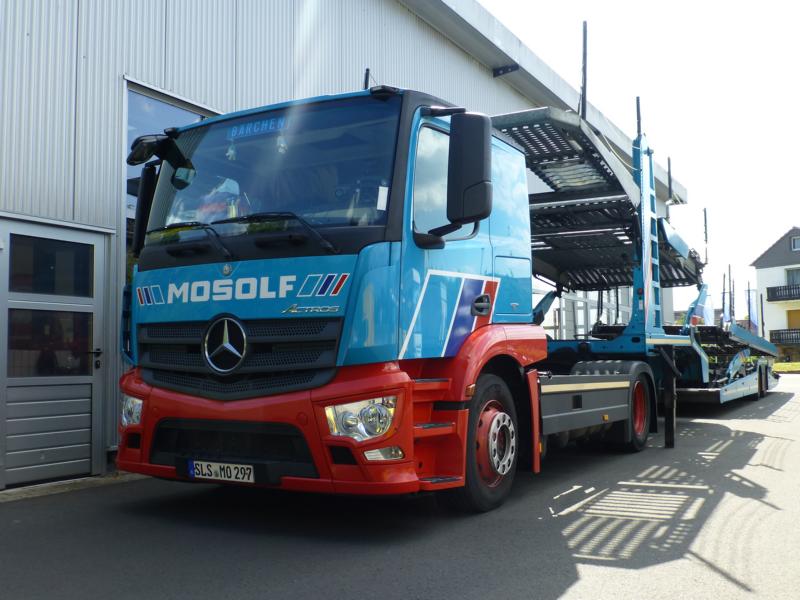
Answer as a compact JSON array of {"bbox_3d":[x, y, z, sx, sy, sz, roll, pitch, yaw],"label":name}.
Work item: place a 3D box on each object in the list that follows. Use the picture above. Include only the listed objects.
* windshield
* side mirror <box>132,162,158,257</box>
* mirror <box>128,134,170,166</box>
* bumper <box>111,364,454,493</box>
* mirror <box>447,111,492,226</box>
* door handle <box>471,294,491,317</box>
[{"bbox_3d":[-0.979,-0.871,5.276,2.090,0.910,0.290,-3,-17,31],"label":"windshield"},{"bbox_3d":[-2.042,-0.705,6.278,0.140,0.660,0.280,9,-9,-33],"label":"side mirror"},{"bbox_3d":[-1.970,-1.160,6.118,0.290,0.200,0.170,-3,-5,31],"label":"mirror"},{"bbox_3d":[-0.940,0.787,5.193,2.500,0.770,0.720,-3,-5,31],"label":"bumper"},{"bbox_3d":[0.421,-0.798,4.777,0.280,0.660,0.150,-1,-10,6],"label":"mirror"},{"bbox_3d":[0.576,0.035,5.527,0.070,0.150,0.230,-3,-5,31],"label":"door handle"}]

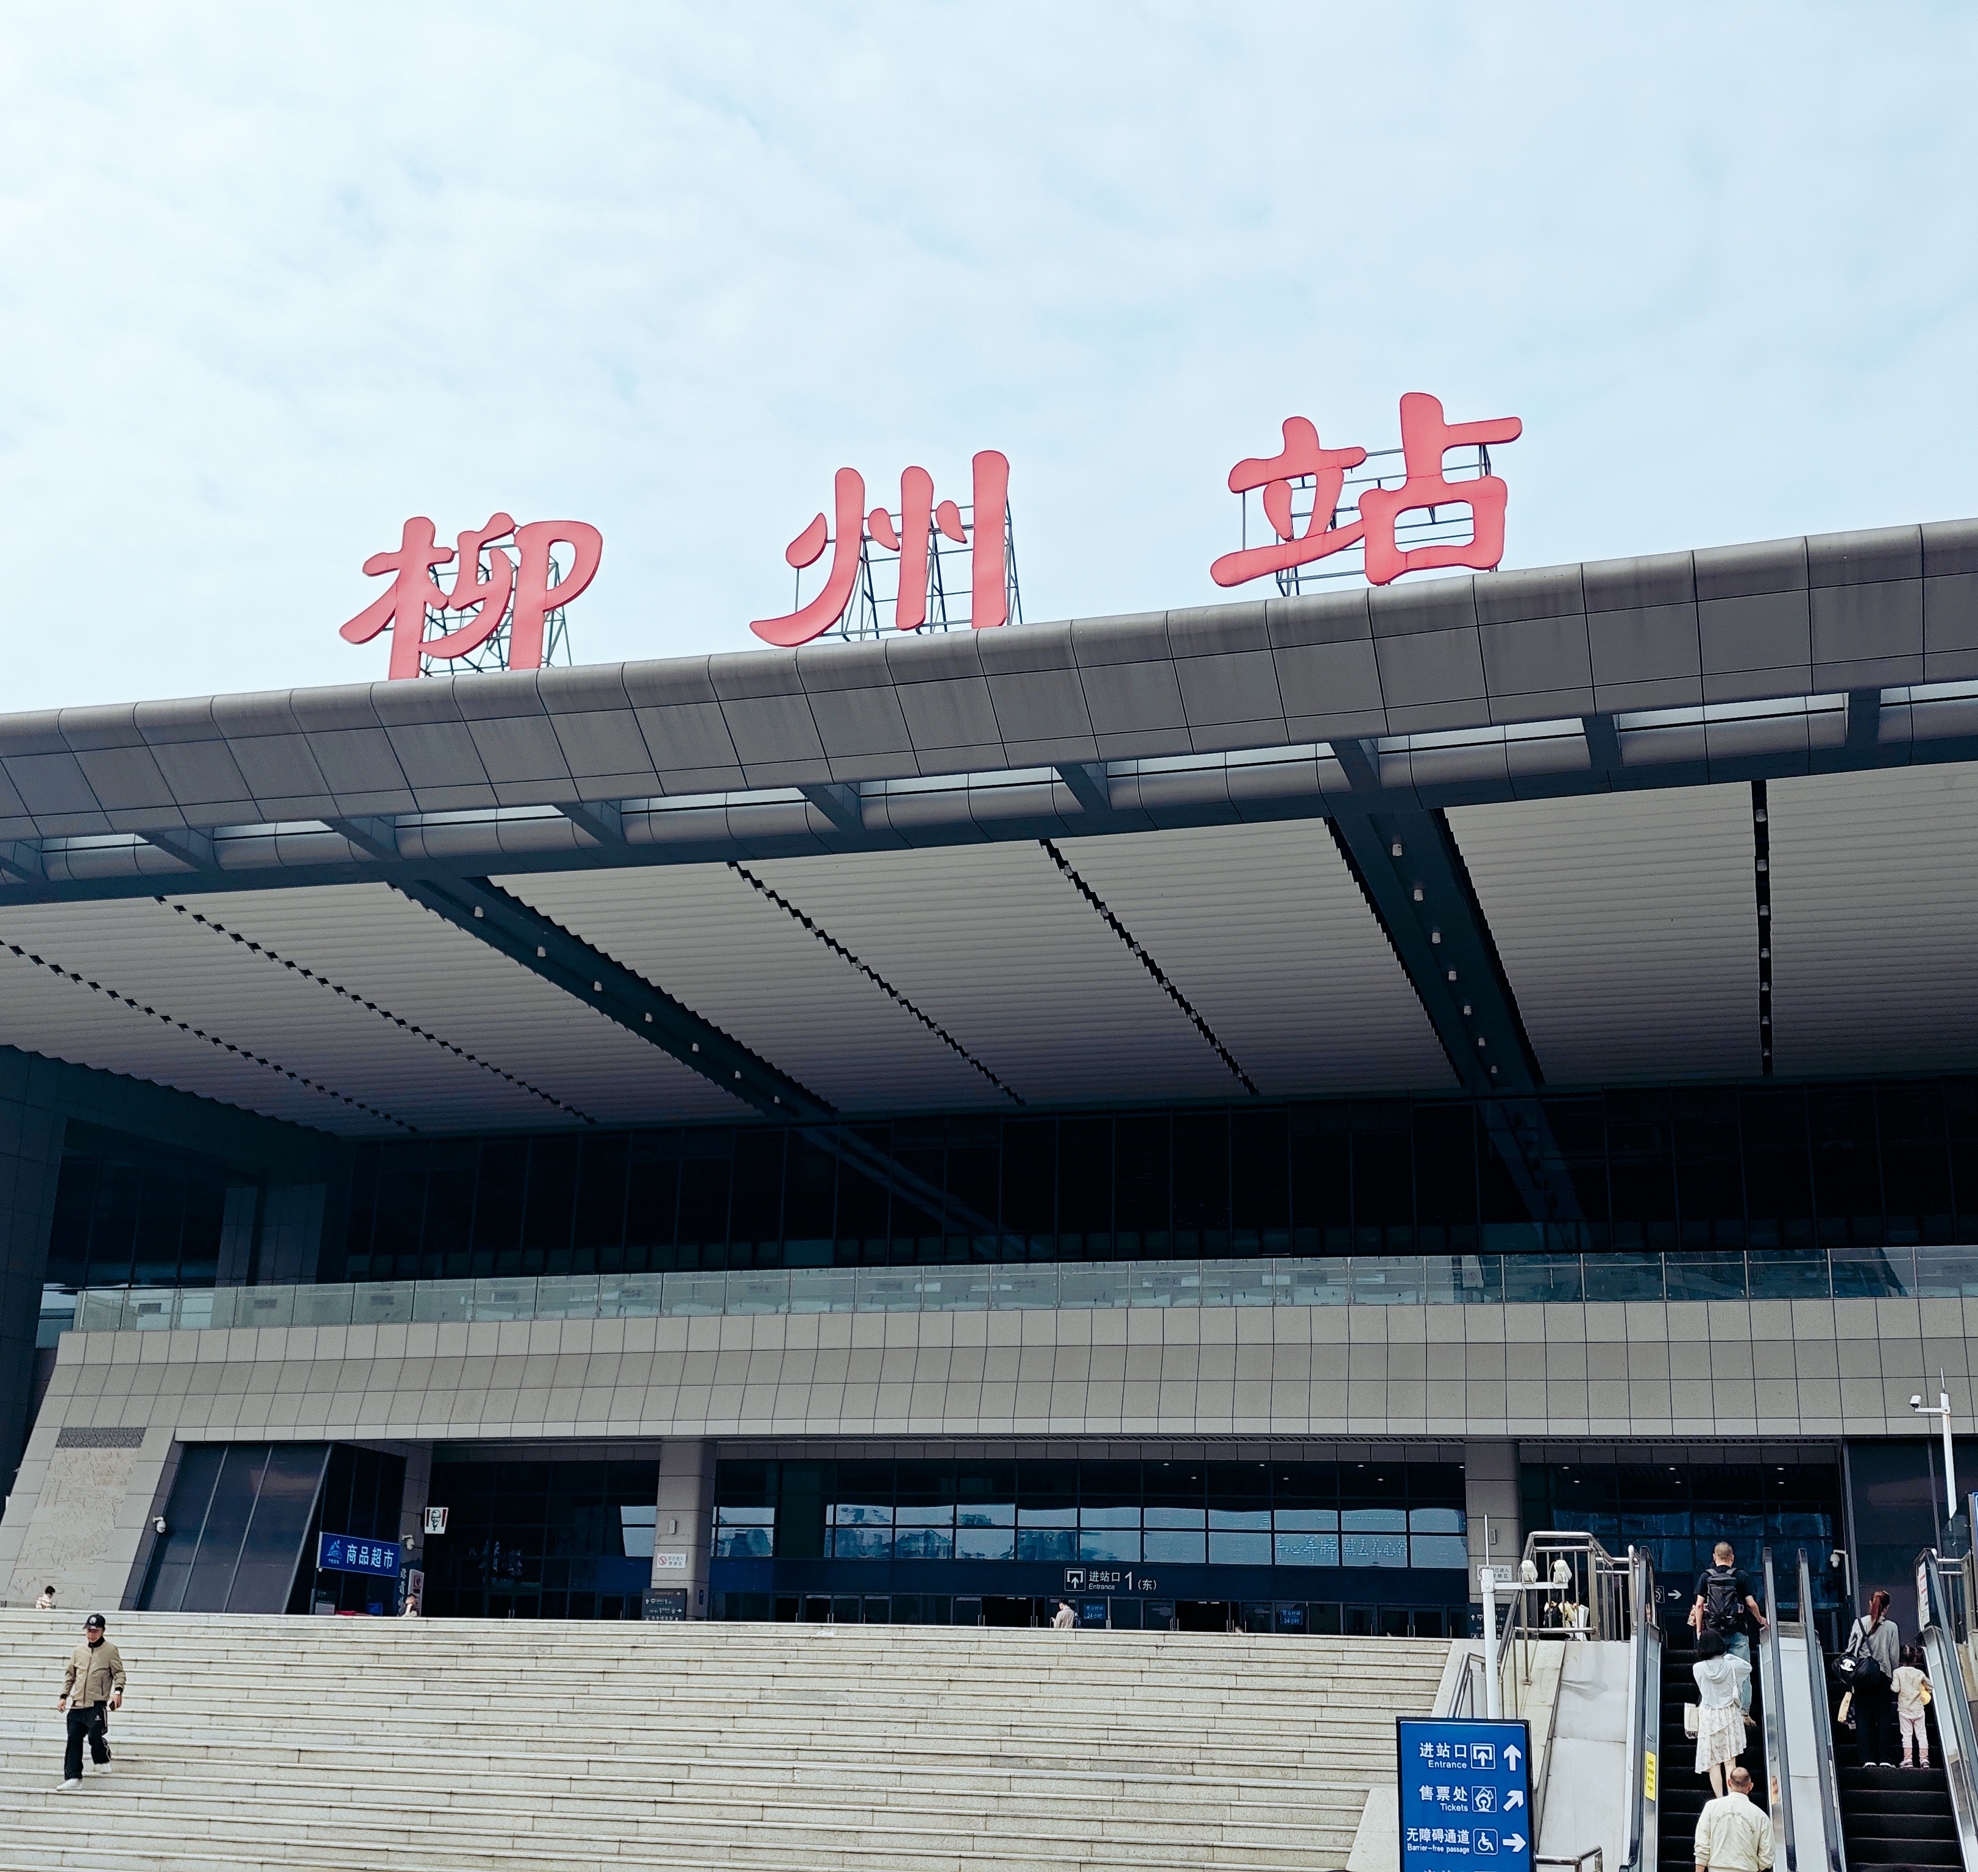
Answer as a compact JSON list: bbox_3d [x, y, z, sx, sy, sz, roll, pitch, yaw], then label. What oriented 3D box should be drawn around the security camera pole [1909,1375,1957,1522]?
[{"bbox_3d":[11.970,7.330,31.780,0.465,3.708,0.200,-3,-18,17],"label":"security camera pole"}]

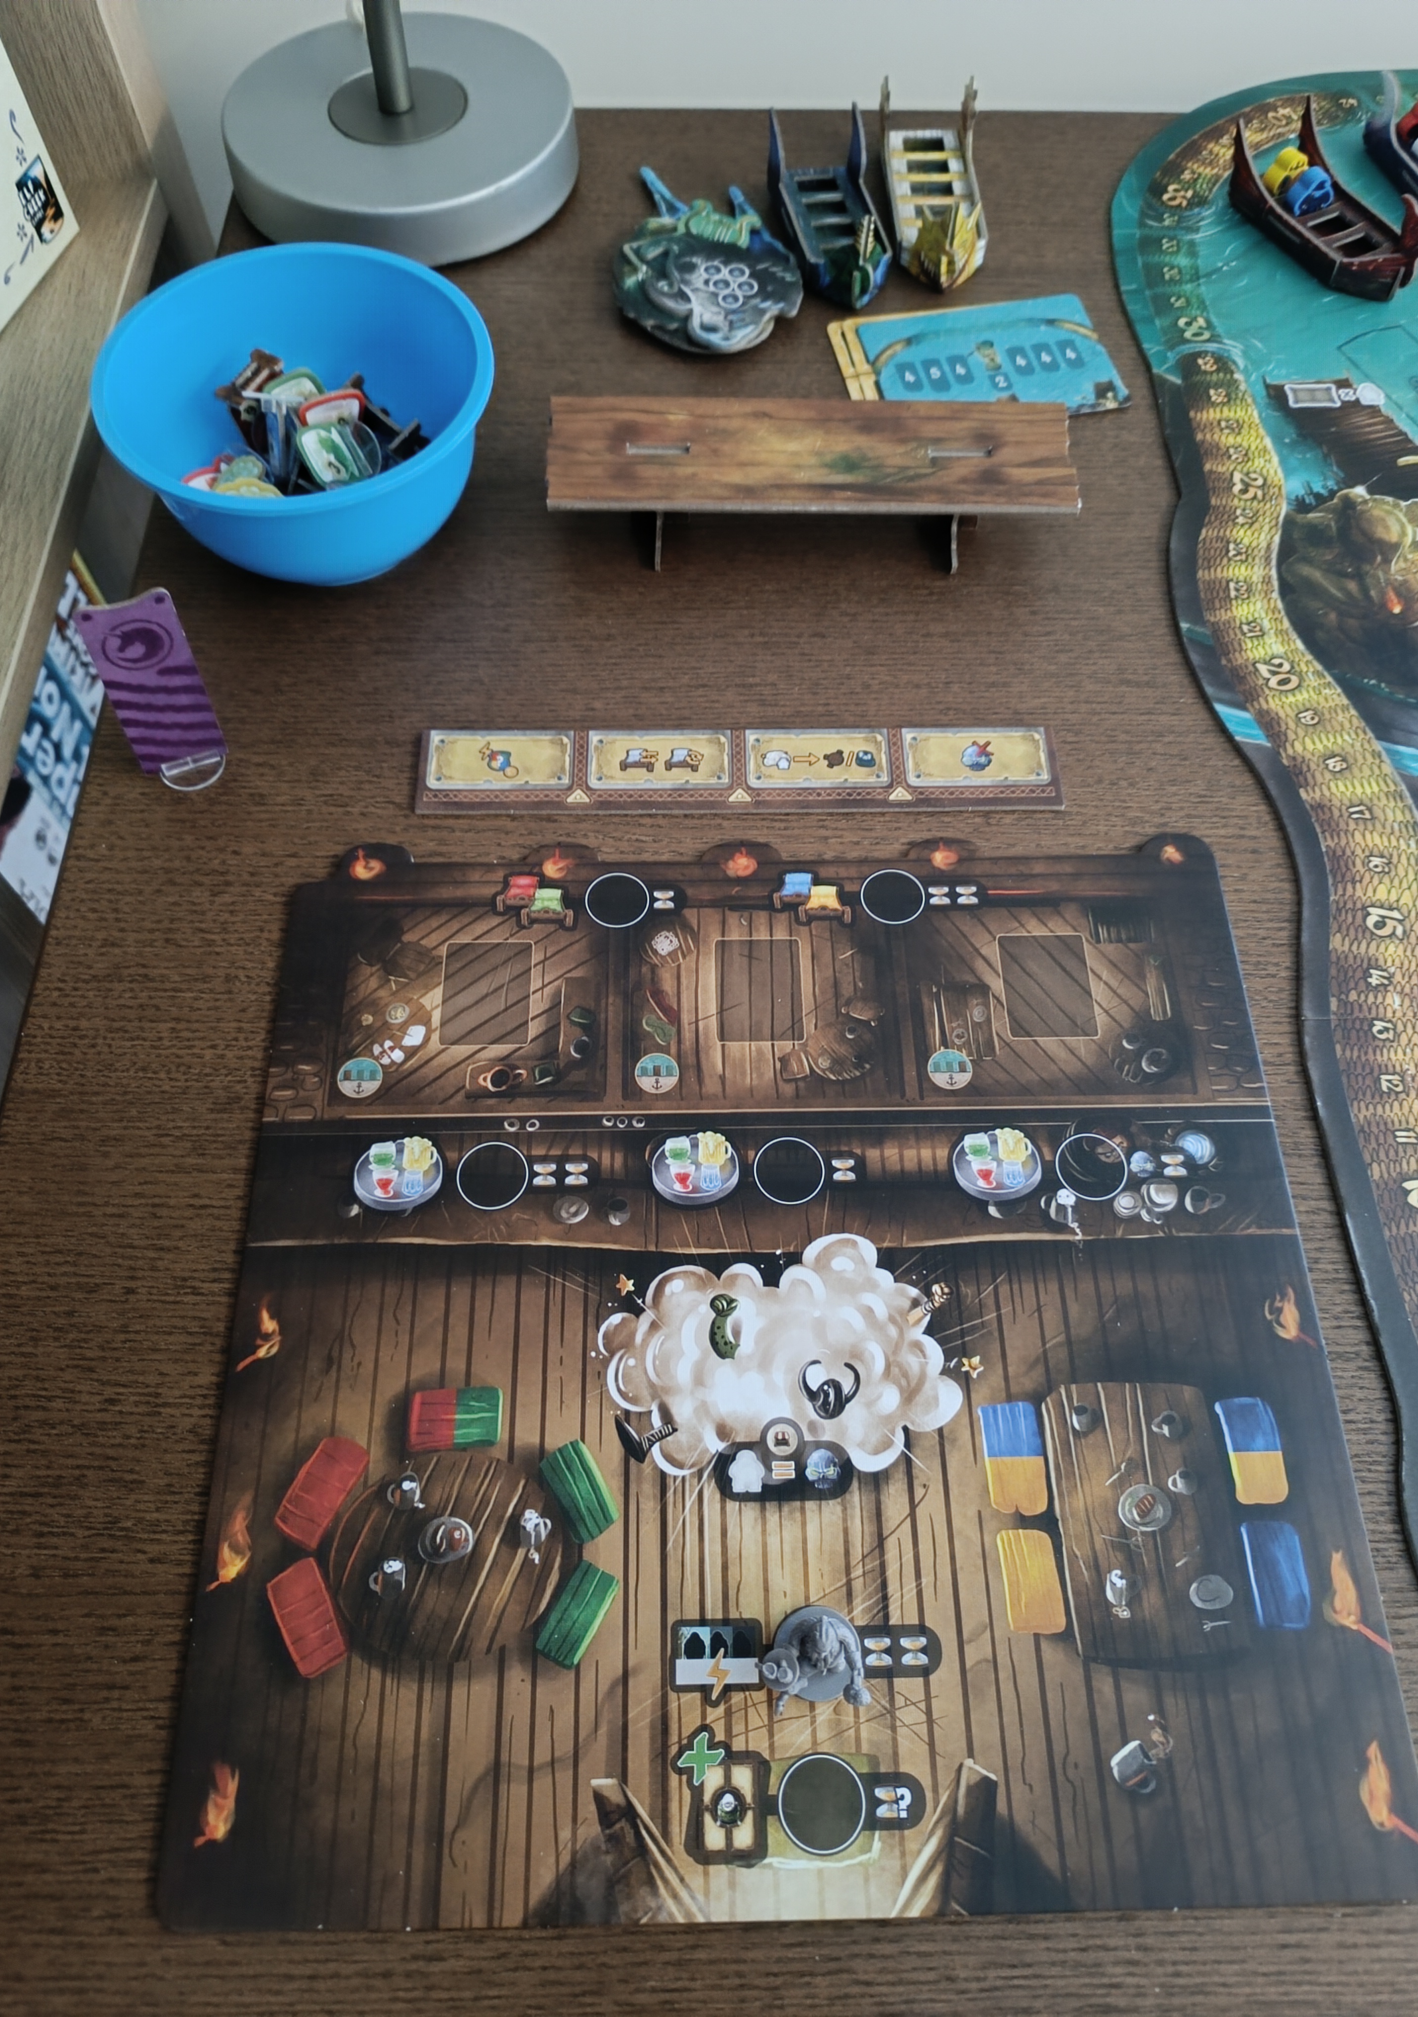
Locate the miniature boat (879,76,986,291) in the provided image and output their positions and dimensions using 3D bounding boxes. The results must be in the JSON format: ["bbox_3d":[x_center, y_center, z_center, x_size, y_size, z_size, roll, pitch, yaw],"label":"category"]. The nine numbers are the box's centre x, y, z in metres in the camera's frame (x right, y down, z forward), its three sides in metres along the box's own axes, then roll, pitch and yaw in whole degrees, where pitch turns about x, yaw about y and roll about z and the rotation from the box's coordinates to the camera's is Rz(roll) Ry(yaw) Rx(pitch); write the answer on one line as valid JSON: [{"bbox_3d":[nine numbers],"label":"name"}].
[{"bbox_3d":[0.089,-0.324,0.548,0.036,0.032,0.089,-1,63,-1],"label":"miniature boat"}]

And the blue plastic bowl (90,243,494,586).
[{"bbox_3d":[-0.128,-0.183,0.457,0.123,0.060,0.123,-1,63,-1],"label":"blue plastic bowl"}]

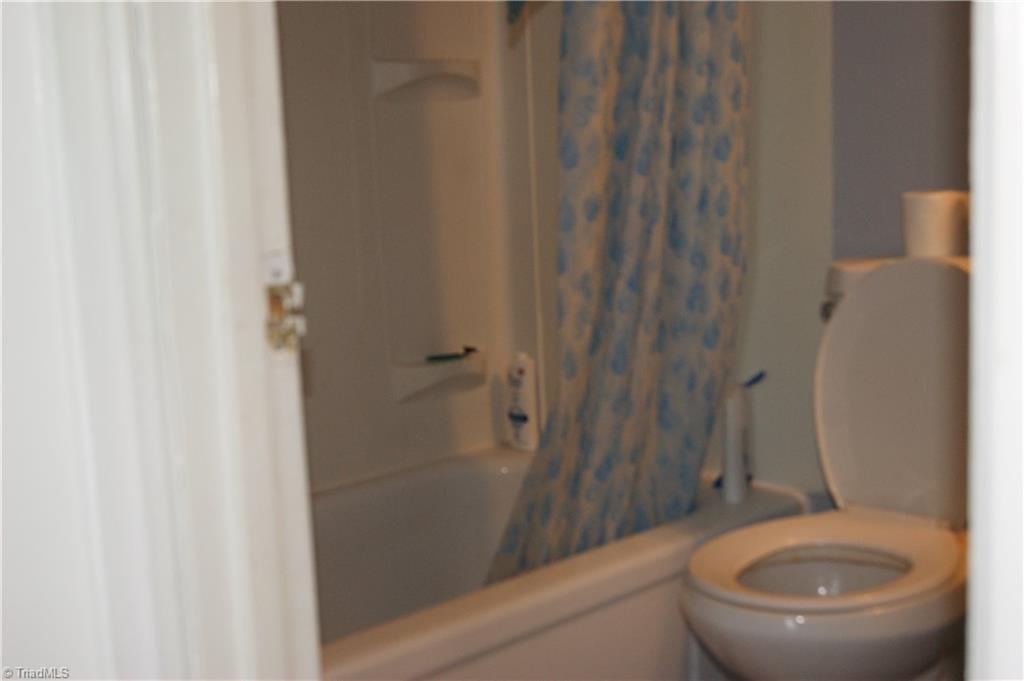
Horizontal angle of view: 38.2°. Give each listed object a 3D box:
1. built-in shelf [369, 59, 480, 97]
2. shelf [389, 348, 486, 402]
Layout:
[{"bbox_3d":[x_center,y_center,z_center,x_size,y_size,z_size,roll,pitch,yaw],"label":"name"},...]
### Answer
[{"bbox_3d":[-0.144,-0.498,2.802,0.248,0.075,0.089,-11,12,-44],"label":"built-in shelf"},{"bbox_3d":[-0.121,0.068,2.888,0.248,0.077,0.089,-11,12,-44],"label":"shelf"}]

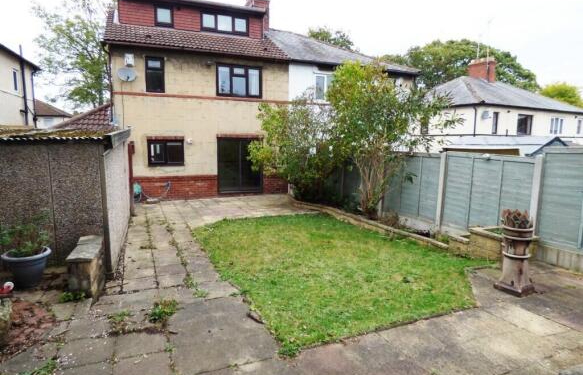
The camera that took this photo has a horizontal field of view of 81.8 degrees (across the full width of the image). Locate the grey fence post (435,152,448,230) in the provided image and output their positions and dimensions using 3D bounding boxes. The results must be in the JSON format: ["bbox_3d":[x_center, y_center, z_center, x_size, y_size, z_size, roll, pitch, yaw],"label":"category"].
[{"bbox_3d":[3.165,0.115,7.094,0.110,1.675,0.110,-3,8,-25],"label":"grey fence post"}]

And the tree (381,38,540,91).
[{"bbox_3d":[21.210,-10.535,41.096,17.000,14.493,15.000,0,7,0],"label":"tree"}]

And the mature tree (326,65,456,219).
[{"bbox_3d":[2.599,-1.230,8.686,2.912,3.935,2.400,0,7,0],"label":"mature tree"}]

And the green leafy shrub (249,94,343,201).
[{"bbox_3d":[0.120,-1.250,10.600,2.800,3.400,2.500,0,7,0],"label":"green leafy shrub"}]

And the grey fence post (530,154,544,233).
[{"bbox_3d":[3.957,0.328,5.446,0.110,1.673,0.110,-3,8,-25],"label":"grey fence post"}]

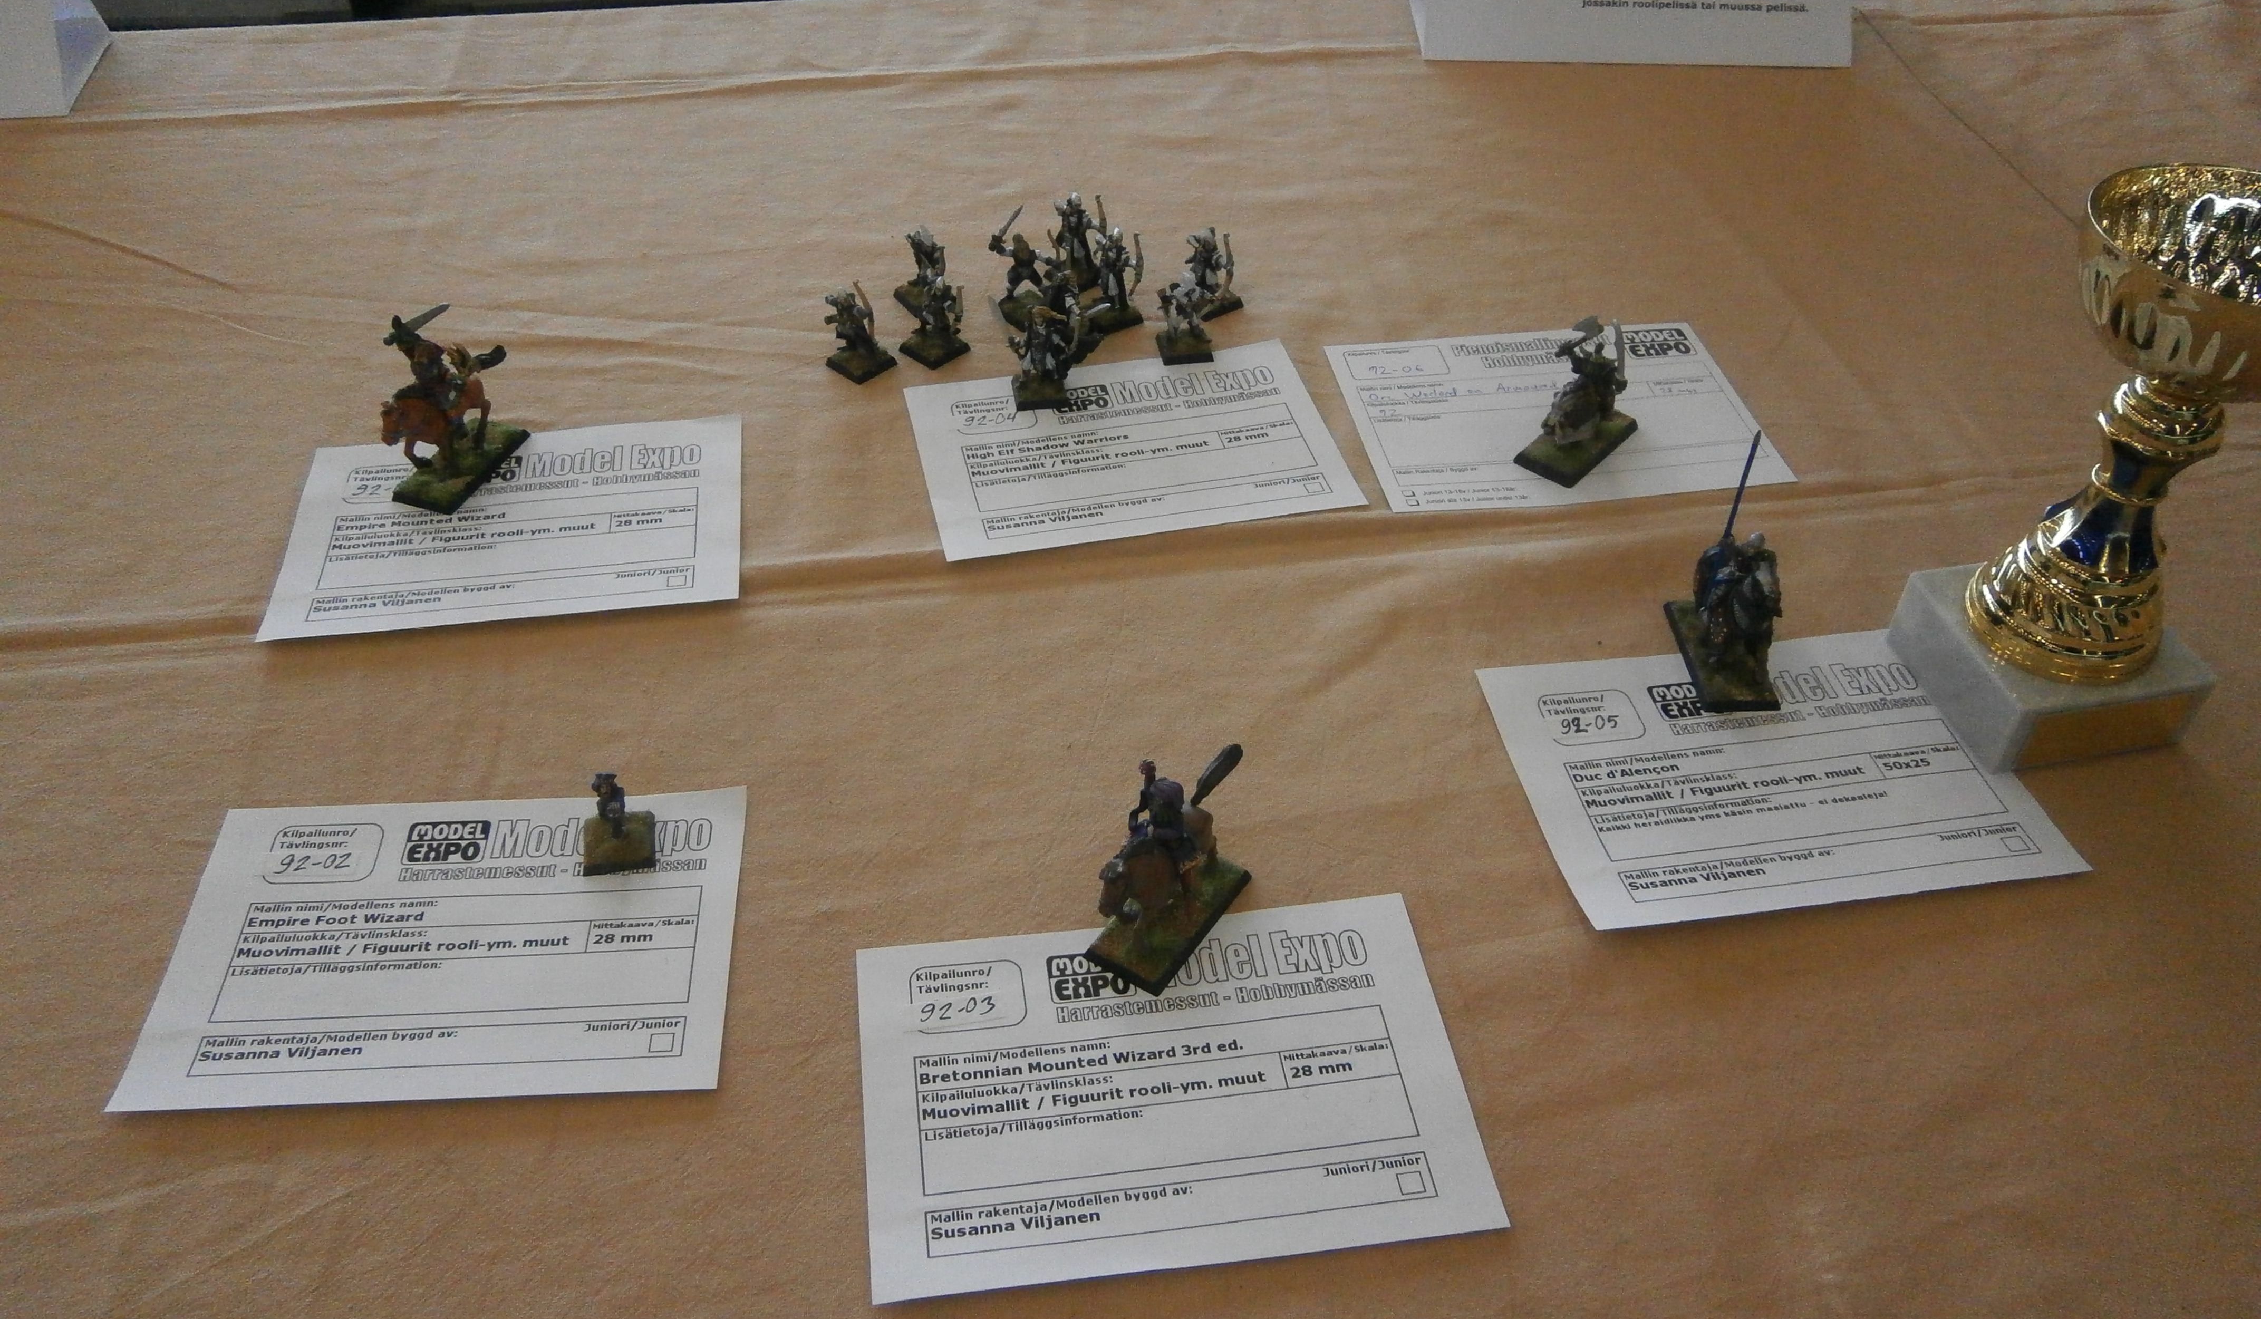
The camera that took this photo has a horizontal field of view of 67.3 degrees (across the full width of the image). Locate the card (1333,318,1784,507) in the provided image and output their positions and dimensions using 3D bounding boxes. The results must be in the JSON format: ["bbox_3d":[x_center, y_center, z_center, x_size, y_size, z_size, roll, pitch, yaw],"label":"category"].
[{"bbox_3d":[0.162,-0.096,0.650,0.153,0.002,0.102,-6,45,-7],"label":"card"}]

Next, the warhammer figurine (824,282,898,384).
[{"bbox_3d":[-0.104,-0.128,0.650,0.023,0.036,0.022,-33,54,-30],"label":"warhammer figurine"}]

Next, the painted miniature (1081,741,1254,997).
[{"bbox_3d":[0.014,0.048,0.457,0.026,0.064,0.056,26,50,23],"label":"painted miniature"}]

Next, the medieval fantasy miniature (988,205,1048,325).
[{"bbox_3d":[-0.038,-0.153,0.659,0.026,0.045,0.021,-11,46,-13],"label":"medieval fantasy miniature"}]

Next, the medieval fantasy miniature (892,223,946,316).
[{"bbox_3d":[-0.083,-0.159,0.683,0.023,0.035,0.022,-22,49,-22],"label":"medieval fantasy miniature"}]

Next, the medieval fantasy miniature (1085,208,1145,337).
[{"bbox_3d":[-0.007,-0.152,0.677,0.025,0.036,0.022,-20,49,-21],"label":"medieval fantasy miniature"}]

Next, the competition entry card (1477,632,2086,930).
[{"bbox_3d":[0.198,0.032,0.522,0.153,0.002,0.102,-6,45,-7],"label":"competition entry card"}]

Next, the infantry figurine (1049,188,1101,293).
[{"bbox_3d":[-0.023,-0.169,0.678,0.022,0.040,0.021,-21,49,-22],"label":"infantry figurine"}]

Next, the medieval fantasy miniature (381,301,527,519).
[{"bbox_3d":[-0.234,-0.090,0.575,0.027,0.064,0.050,15,46,13],"label":"medieval fantasy miniature"}]

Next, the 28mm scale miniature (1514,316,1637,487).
[{"bbox_3d":[0.163,-0.096,0.600,0.026,0.054,0.048,32,52,27],"label":"28mm scale miniature"}]

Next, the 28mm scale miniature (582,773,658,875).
[{"bbox_3d":[-0.144,0.042,0.469,0.020,0.030,0.020,-5,45,-6],"label":"28mm scale miniature"}]

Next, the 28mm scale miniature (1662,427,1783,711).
[{"bbox_3d":[0.194,-0.032,0.525,0.026,0.088,0.051,-1,45,-3],"label":"28mm scale miniature"}]

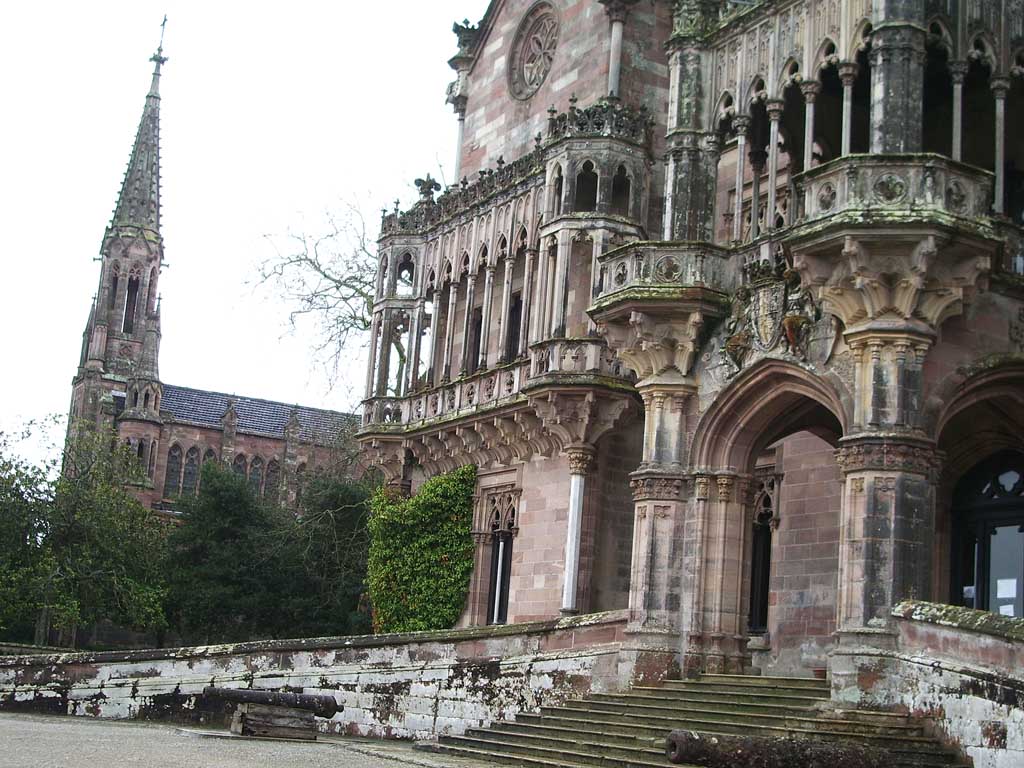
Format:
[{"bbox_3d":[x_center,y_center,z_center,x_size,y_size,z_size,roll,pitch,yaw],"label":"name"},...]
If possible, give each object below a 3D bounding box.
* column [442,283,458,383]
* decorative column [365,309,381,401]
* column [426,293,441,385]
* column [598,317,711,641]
[{"bbox_3d":[-1.645,-1.370,39.747,0.210,2.800,0.210,4,-12,1],"label":"column"},{"bbox_3d":[-4.006,-0.838,42.765,0.210,2.680,0.210,12,-14,-29],"label":"decorative column"},{"bbox_3d":[-2.285,-1.232,42.872,0.259,3.014,0.259,11,-14,-28],"label":"column"},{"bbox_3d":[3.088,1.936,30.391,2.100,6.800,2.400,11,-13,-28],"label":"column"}]

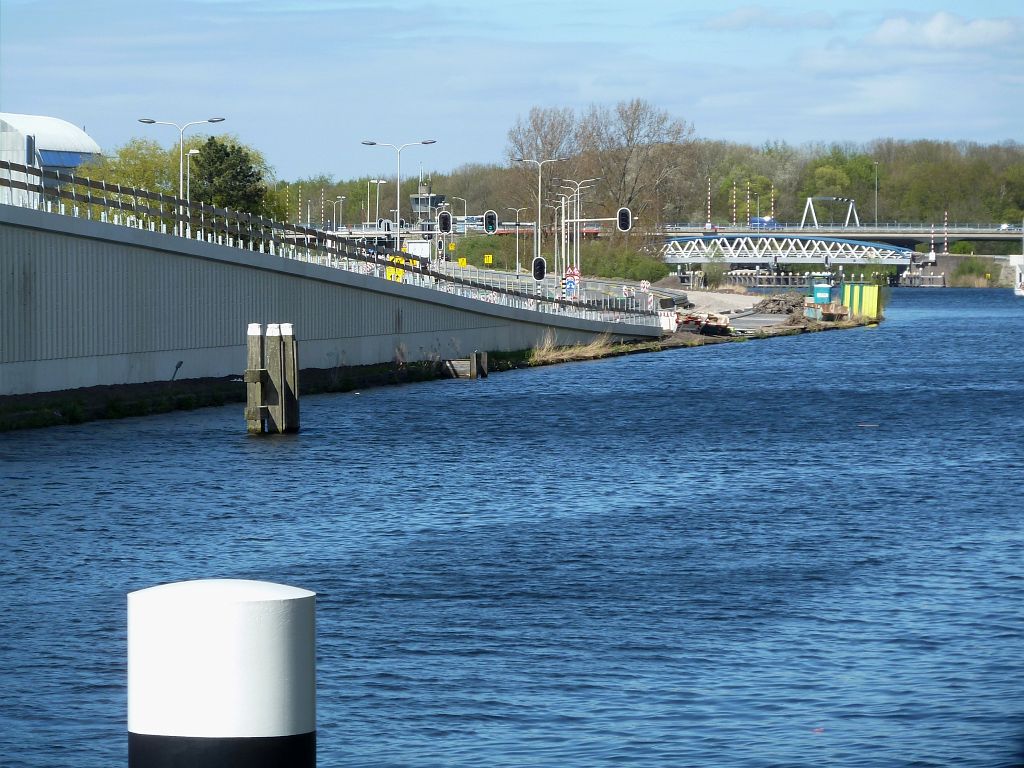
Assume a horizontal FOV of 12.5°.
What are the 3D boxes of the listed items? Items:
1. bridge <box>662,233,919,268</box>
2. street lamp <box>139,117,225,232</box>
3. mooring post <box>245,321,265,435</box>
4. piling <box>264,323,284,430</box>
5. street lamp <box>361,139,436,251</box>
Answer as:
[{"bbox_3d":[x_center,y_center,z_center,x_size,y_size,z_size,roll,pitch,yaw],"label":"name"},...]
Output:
[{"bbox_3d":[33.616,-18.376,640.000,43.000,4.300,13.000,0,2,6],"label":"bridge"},{"bbox_3d":[-15.871,-7.779,224.640,4.300,10.000,0.350,1,2,12],"label":"street lamp"},{"bbox_3d":[-6.218,-0.121,113.300,0.360,2.650,0.360,1,2,11],"label":"mooring post"},{"bbox_3d":[-5.730,-0.116,112.900,0.370,2.650,0.370,1,2,11],"label":"piling"},{"bbox_3d":[-6.421,-8.893,265.140,4.300,10.000,0.350,1,2,12],"label":"street lamp"}]

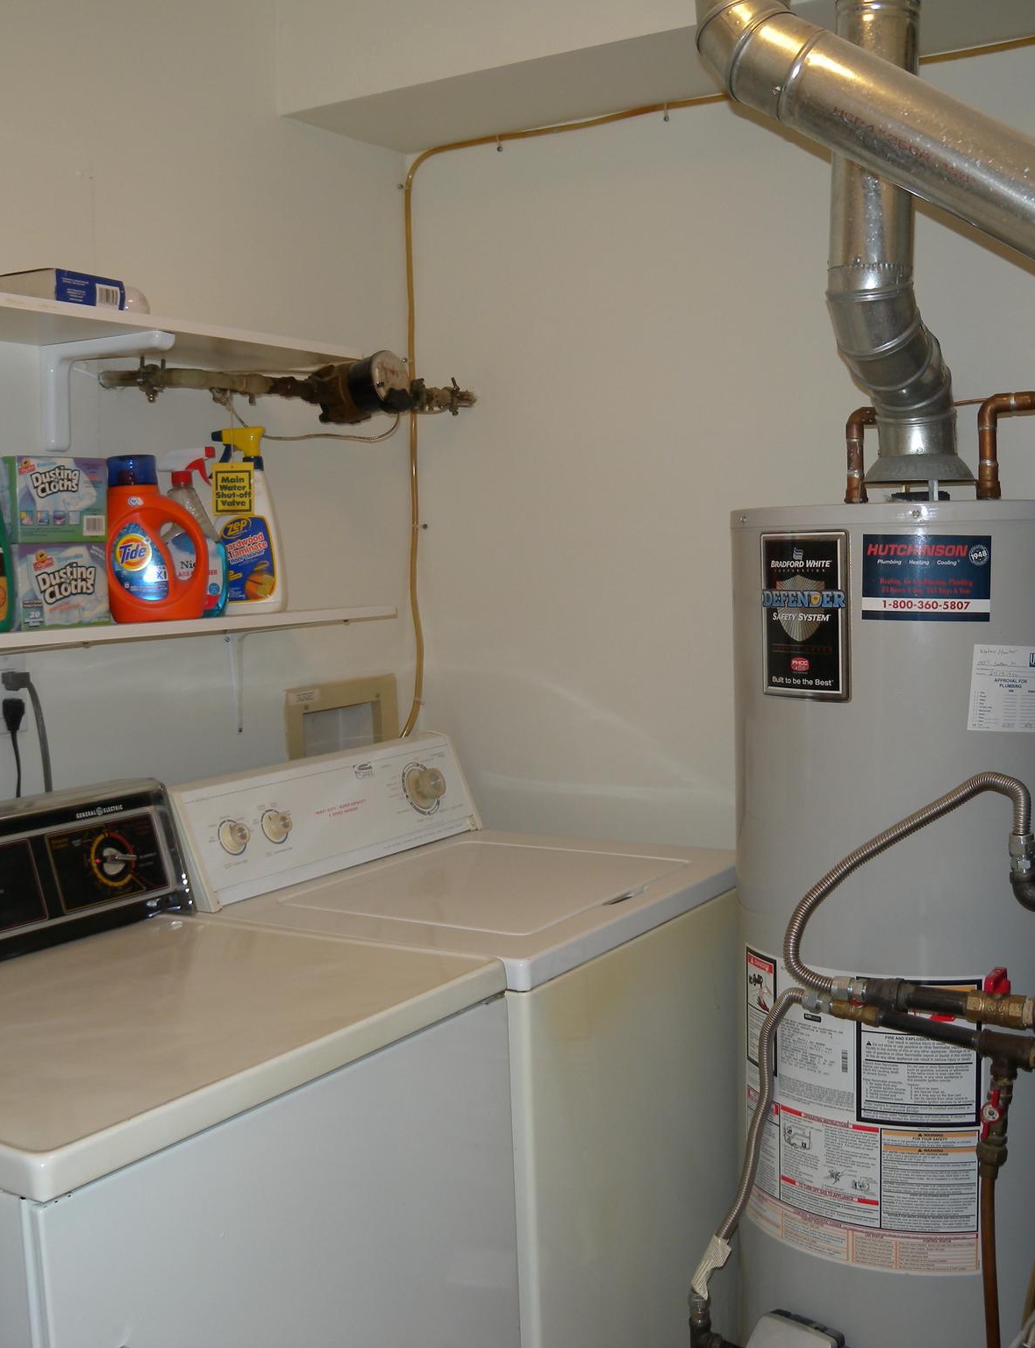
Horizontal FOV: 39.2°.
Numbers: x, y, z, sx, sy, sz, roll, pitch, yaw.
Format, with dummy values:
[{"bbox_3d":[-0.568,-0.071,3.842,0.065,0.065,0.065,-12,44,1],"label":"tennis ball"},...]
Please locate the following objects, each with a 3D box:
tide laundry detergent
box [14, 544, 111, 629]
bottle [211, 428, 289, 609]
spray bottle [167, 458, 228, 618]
[{"bbox_3d":[-0.522,-0.194,2.103,0.088,0.240,0.156,3,7,44],"label":"tide laundry detergent"},{"bbox_3d":[-0.620,-0.116,1.928,0.071,0.112,0.133,2,6,36],"label":"box"},{"bbox_3d":[-0.419,-0.238,2.270,0.108,0.284,0.064,-3,5,-14],"label":"bottle"},{"bbox_3d":[-0.506,-0.216,2.236,0.105,0.262,0.060,-4,6,-32],"label":"spray bottle"}]

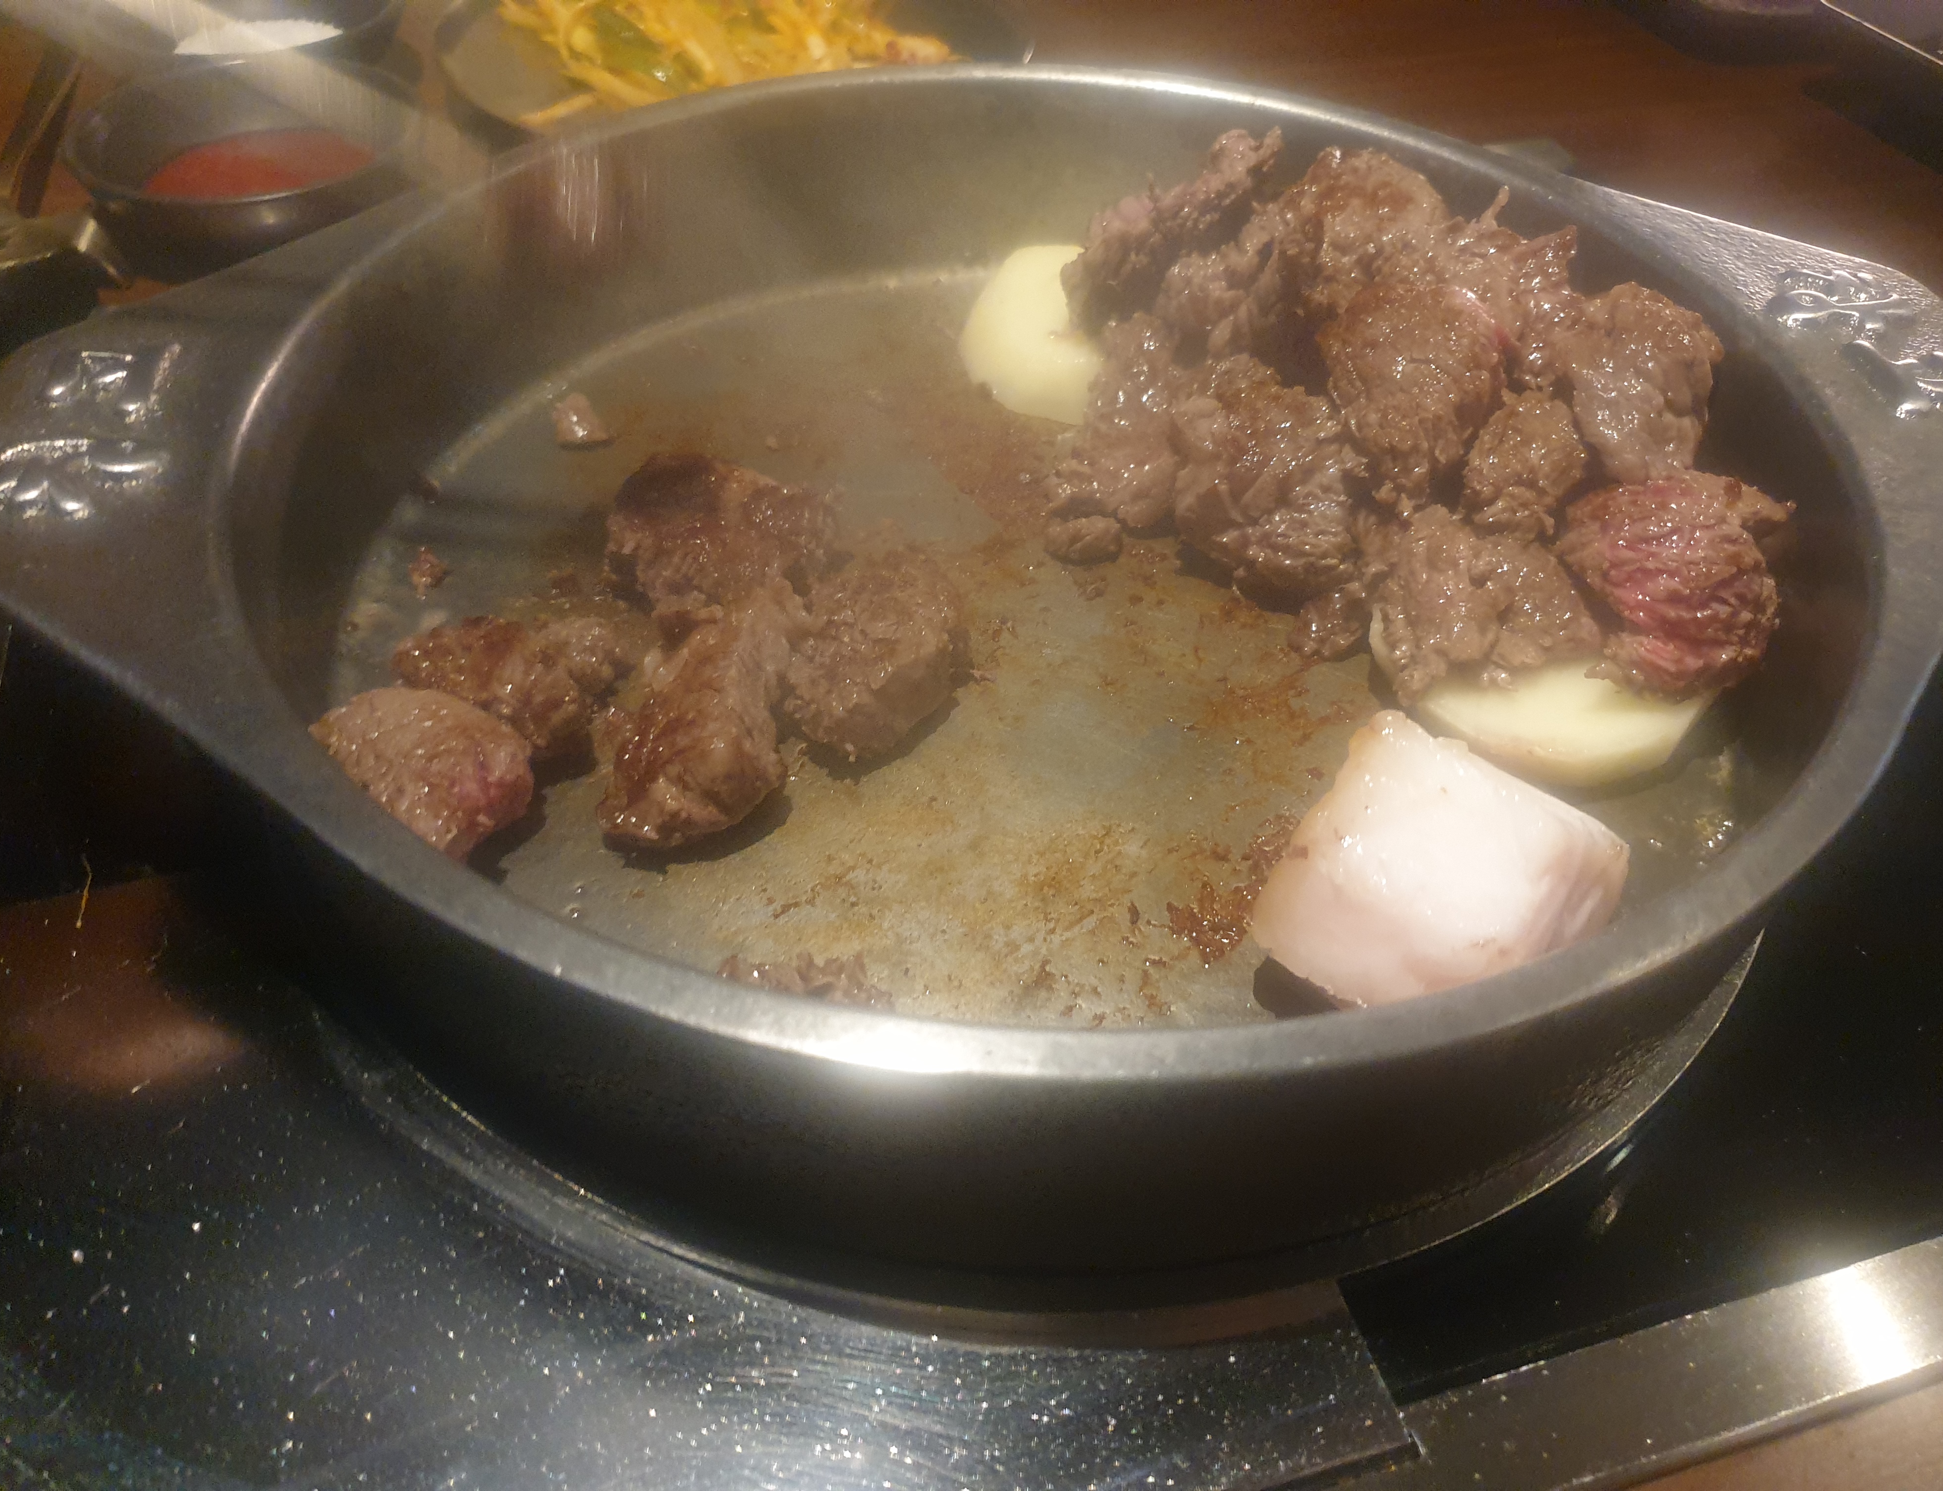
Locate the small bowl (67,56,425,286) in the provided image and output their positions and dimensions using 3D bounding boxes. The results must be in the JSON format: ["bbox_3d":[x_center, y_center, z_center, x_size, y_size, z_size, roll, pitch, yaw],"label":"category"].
[{"bbox_3d":[-0.205,-0.162,0.433,0.096,0.035,0.096,1,45,-1],"label":"small bowl"}]

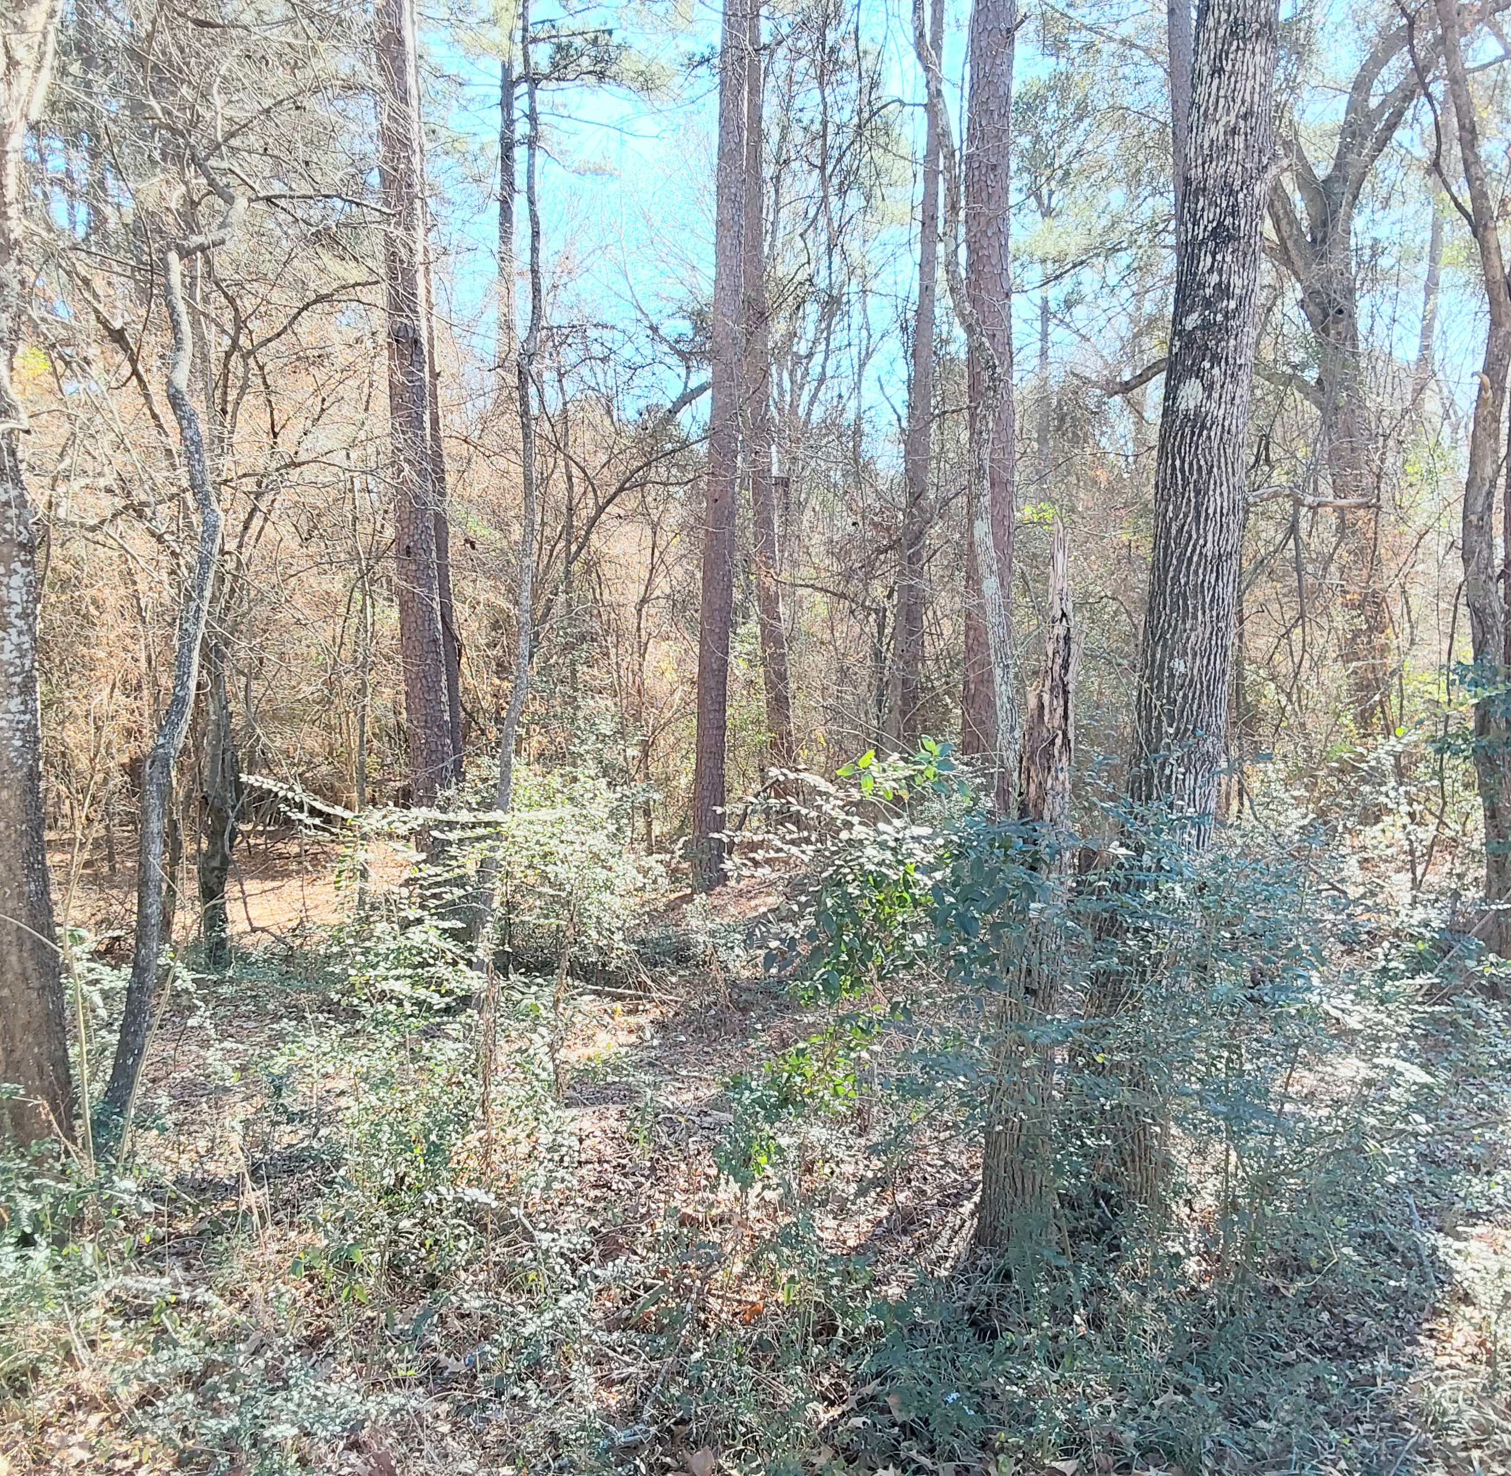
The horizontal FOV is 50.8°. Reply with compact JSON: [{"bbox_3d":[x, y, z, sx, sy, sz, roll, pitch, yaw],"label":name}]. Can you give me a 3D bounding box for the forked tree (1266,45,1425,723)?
[{"bbox_3d":[5.131,-2.981,14.000,0.961,5.820,0.900,3,6,19],"label":"forked tree"}]

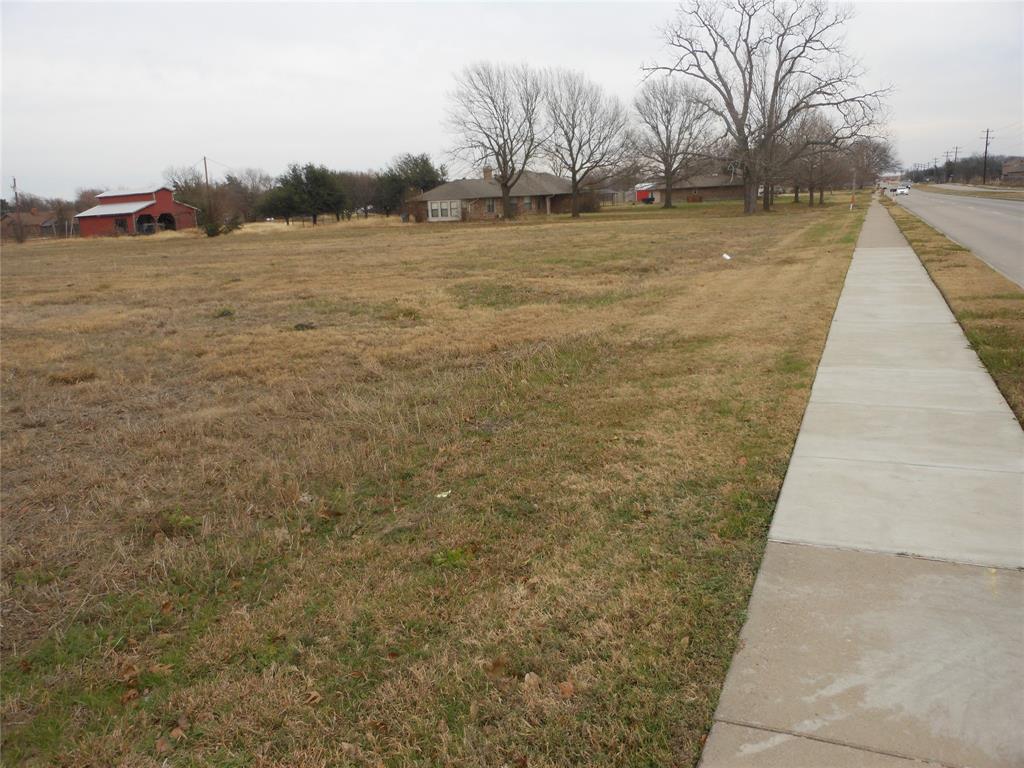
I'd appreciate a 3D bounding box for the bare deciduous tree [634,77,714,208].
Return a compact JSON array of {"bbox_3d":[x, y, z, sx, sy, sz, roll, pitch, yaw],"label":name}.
[{"bbox_3d":[20.821,-30.681,106.743,9.417,16.078,9.417,-3,12,0],"label":"bare deciduous tree"}]

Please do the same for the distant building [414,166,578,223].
[{"bbox_3d":[-2.638,-23.653,104.320,18.609,5.669,11.440,-7,13,-18],"label":"distant building"}]

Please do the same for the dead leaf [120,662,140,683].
[{"bbox_3d":[-1.419,1.073,3.081,0.070,0.045,0.070,-3,12,0],"label":"dead leaf"}]

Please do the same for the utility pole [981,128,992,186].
[{"bbox_3d":[102.496,-49.091,178.966,2.500,11.444,0.400,2,13,23],"label":"utility pole"}]

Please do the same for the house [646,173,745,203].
[{"bbox_3d":[33.193,-35.613,150.313,15.386,4.475,9.360,-7,13,-17],"label":"house"}]

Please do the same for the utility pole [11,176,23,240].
[{"bbox_3d":[-70.713,-24.881,118.240,0.400,9.025,0.800,2,13,23],"label":"utility pole"}]

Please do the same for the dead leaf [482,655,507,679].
[{"bbox_3d":[-0.063,1.019,2.979,0.080,0.050,0.080,-3,12,0],"label":"dead leaf"}]

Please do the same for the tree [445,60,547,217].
[{"bbox_3d":[-1.740,-27.150,94.148,10.831,16.489,10.831,-3,12,0],"label":"tree"}]

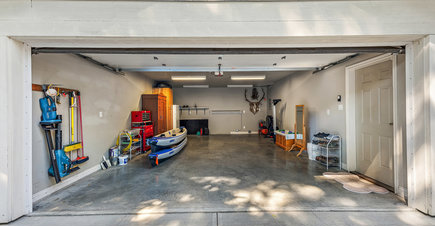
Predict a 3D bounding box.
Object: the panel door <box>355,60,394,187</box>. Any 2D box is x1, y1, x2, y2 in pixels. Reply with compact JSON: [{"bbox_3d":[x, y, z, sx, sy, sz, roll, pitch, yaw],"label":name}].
[{"bbox_3d":[2.799,0.180,3.224,0.045,2.030,0.813,-1,0,-1],"label":"panel door"}]

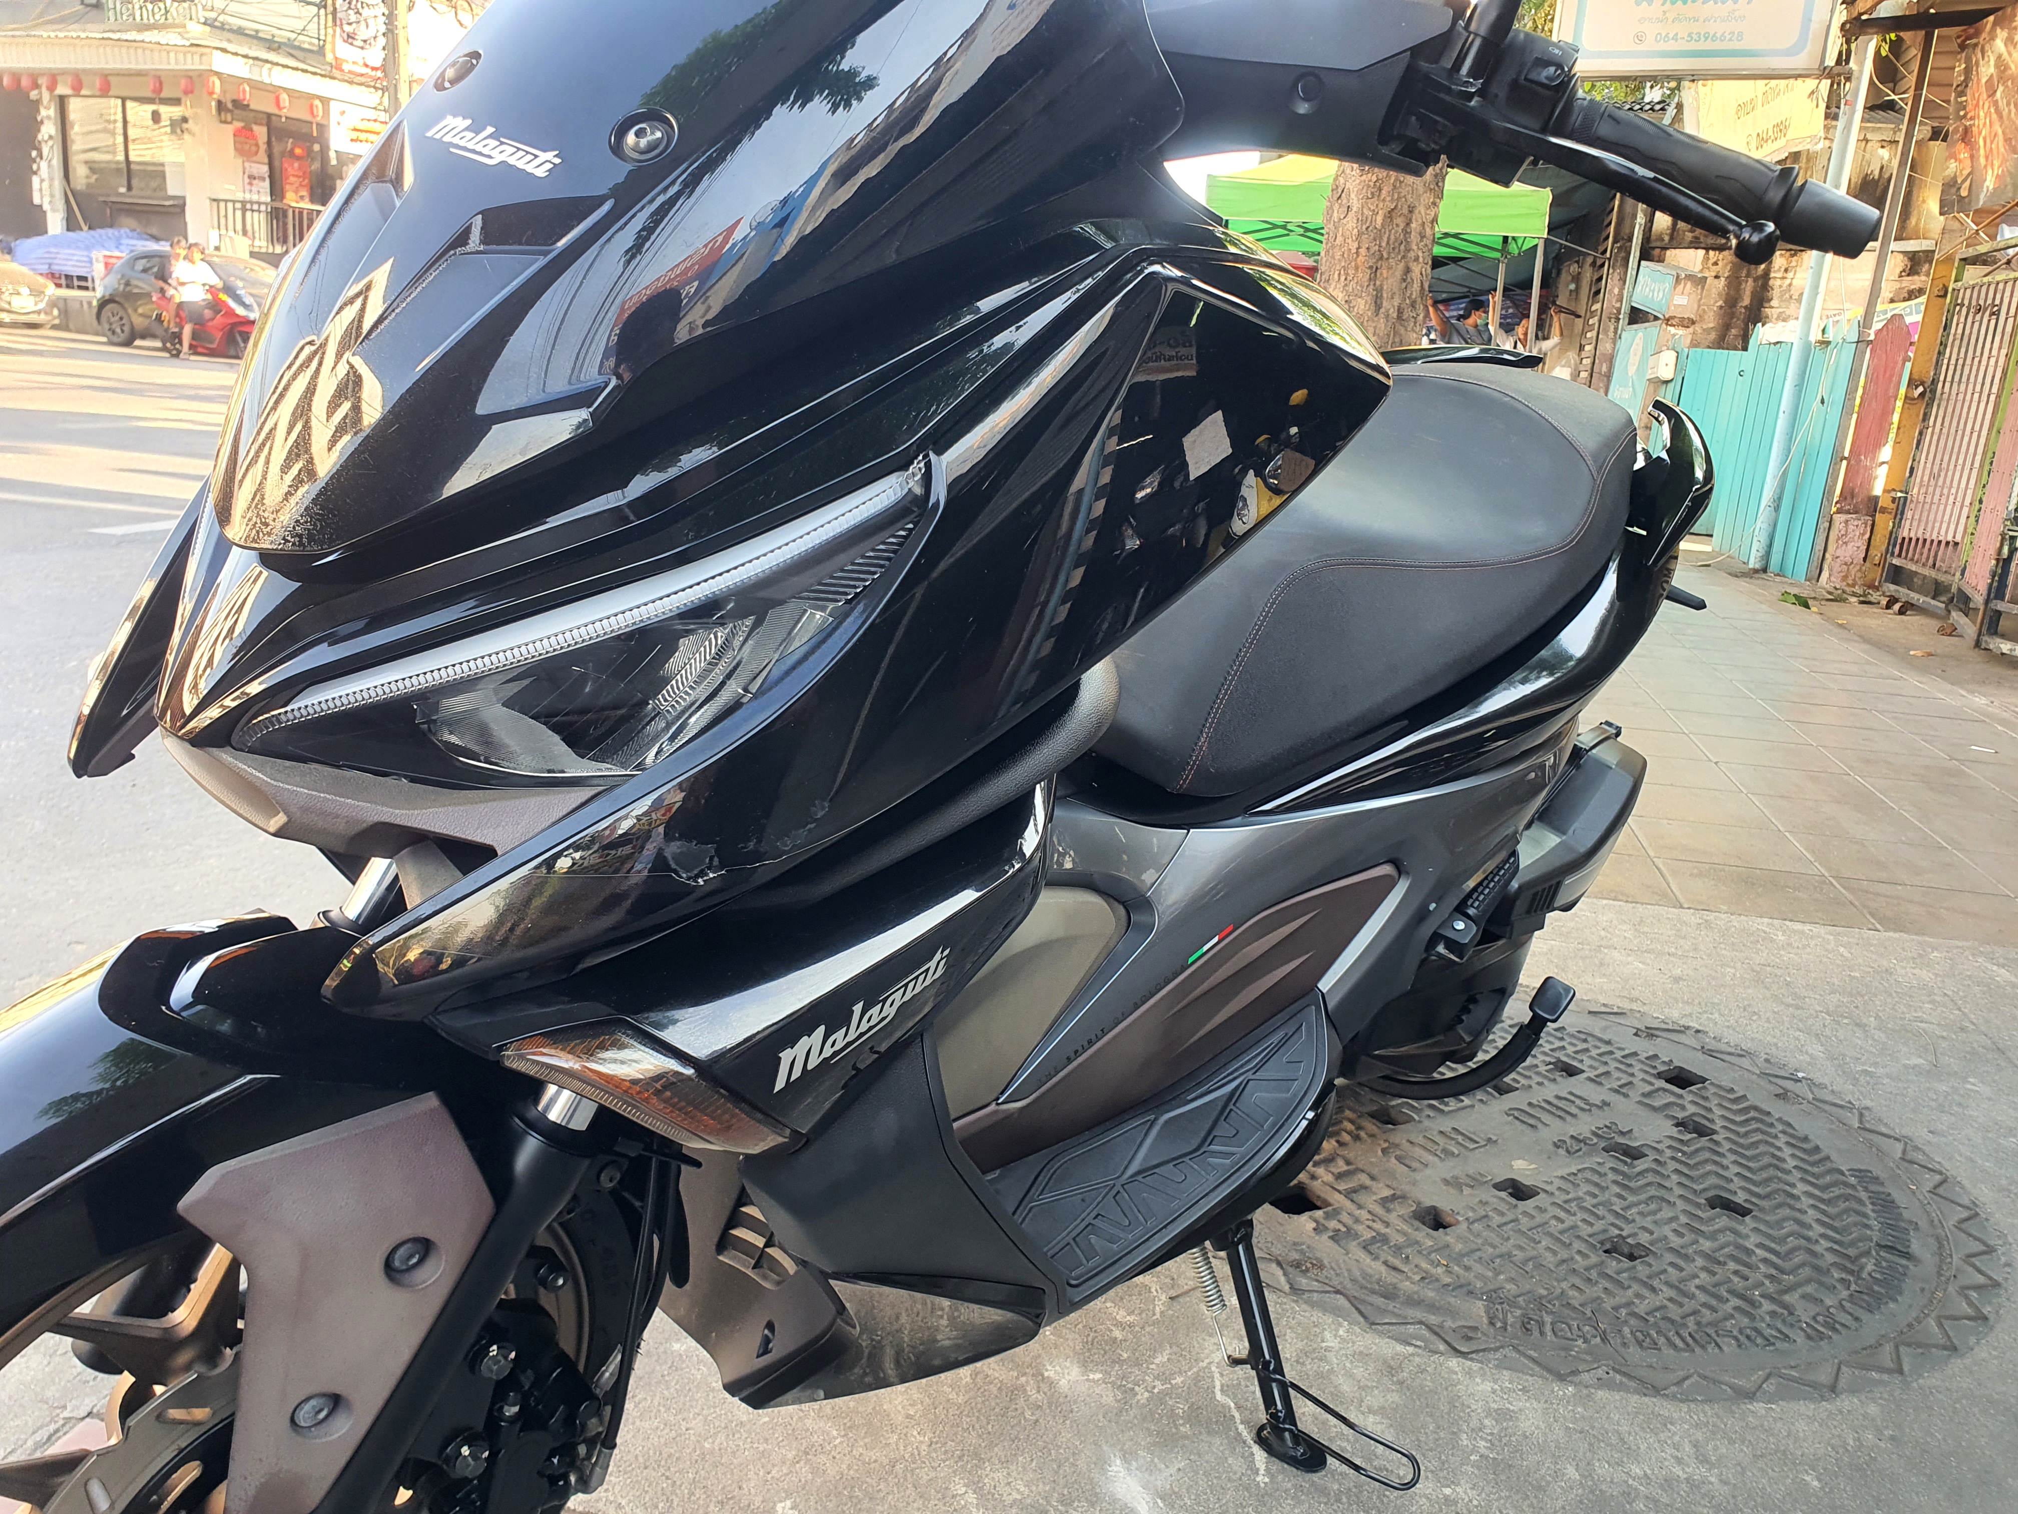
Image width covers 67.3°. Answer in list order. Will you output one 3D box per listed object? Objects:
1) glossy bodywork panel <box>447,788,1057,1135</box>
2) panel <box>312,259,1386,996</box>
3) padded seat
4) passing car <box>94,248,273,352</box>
[{"bbox_3d":[-0.120,0.100,0.781,0.319,0.216,0.124,-3,28,-34],"label":"glossy bodywork panel"},{"bbox_3d":[0.007,-0.103,0.813,0.721,0.278,0.165,-23,43,-37],"label":"panel"},{"bbox_3d":[0.301,-0.217,1.438,0.330,0.280,0.820,29,27,31],"label":"padded seat"},{"bbox_3d":[-11.785,-6.875,22.871,4.150,1.510,1.730,9,16,17],"label":"passing car"}]

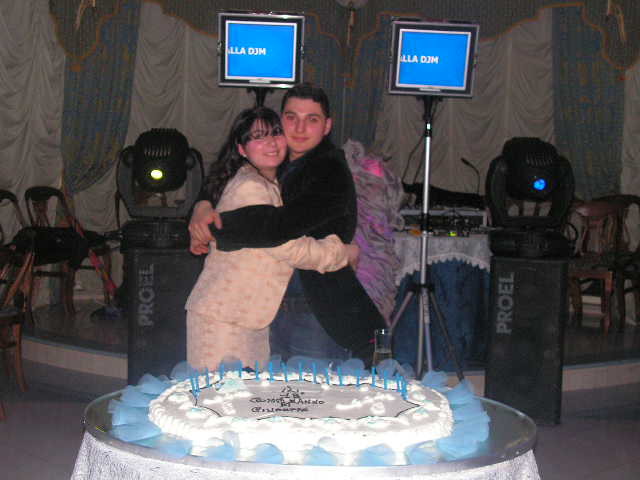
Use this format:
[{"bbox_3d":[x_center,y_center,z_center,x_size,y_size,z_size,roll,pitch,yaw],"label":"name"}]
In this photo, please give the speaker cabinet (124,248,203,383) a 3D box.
[{"bbox_3d":[-0.851,0.507,5.356,0.400,0.920,0.420,0,5,-14],"label":"speaker cabinet"}]

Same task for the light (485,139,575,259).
[{"bbox_3d":[1.135,-0.225,5.268,0.450,0.640,0.400,2,5,8],"label":"light"}]

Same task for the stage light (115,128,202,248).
[{"bbox_3d":[-0.864,-0.269,5.268,0.450,0.640,0.400,1,5,-7],"label":"stage light"}]

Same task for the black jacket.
[{"bbox_3d":[-0.071,0.034,3.265,0.480,0.720,0.480,-4,7,-45],"label":"black jacket"}]

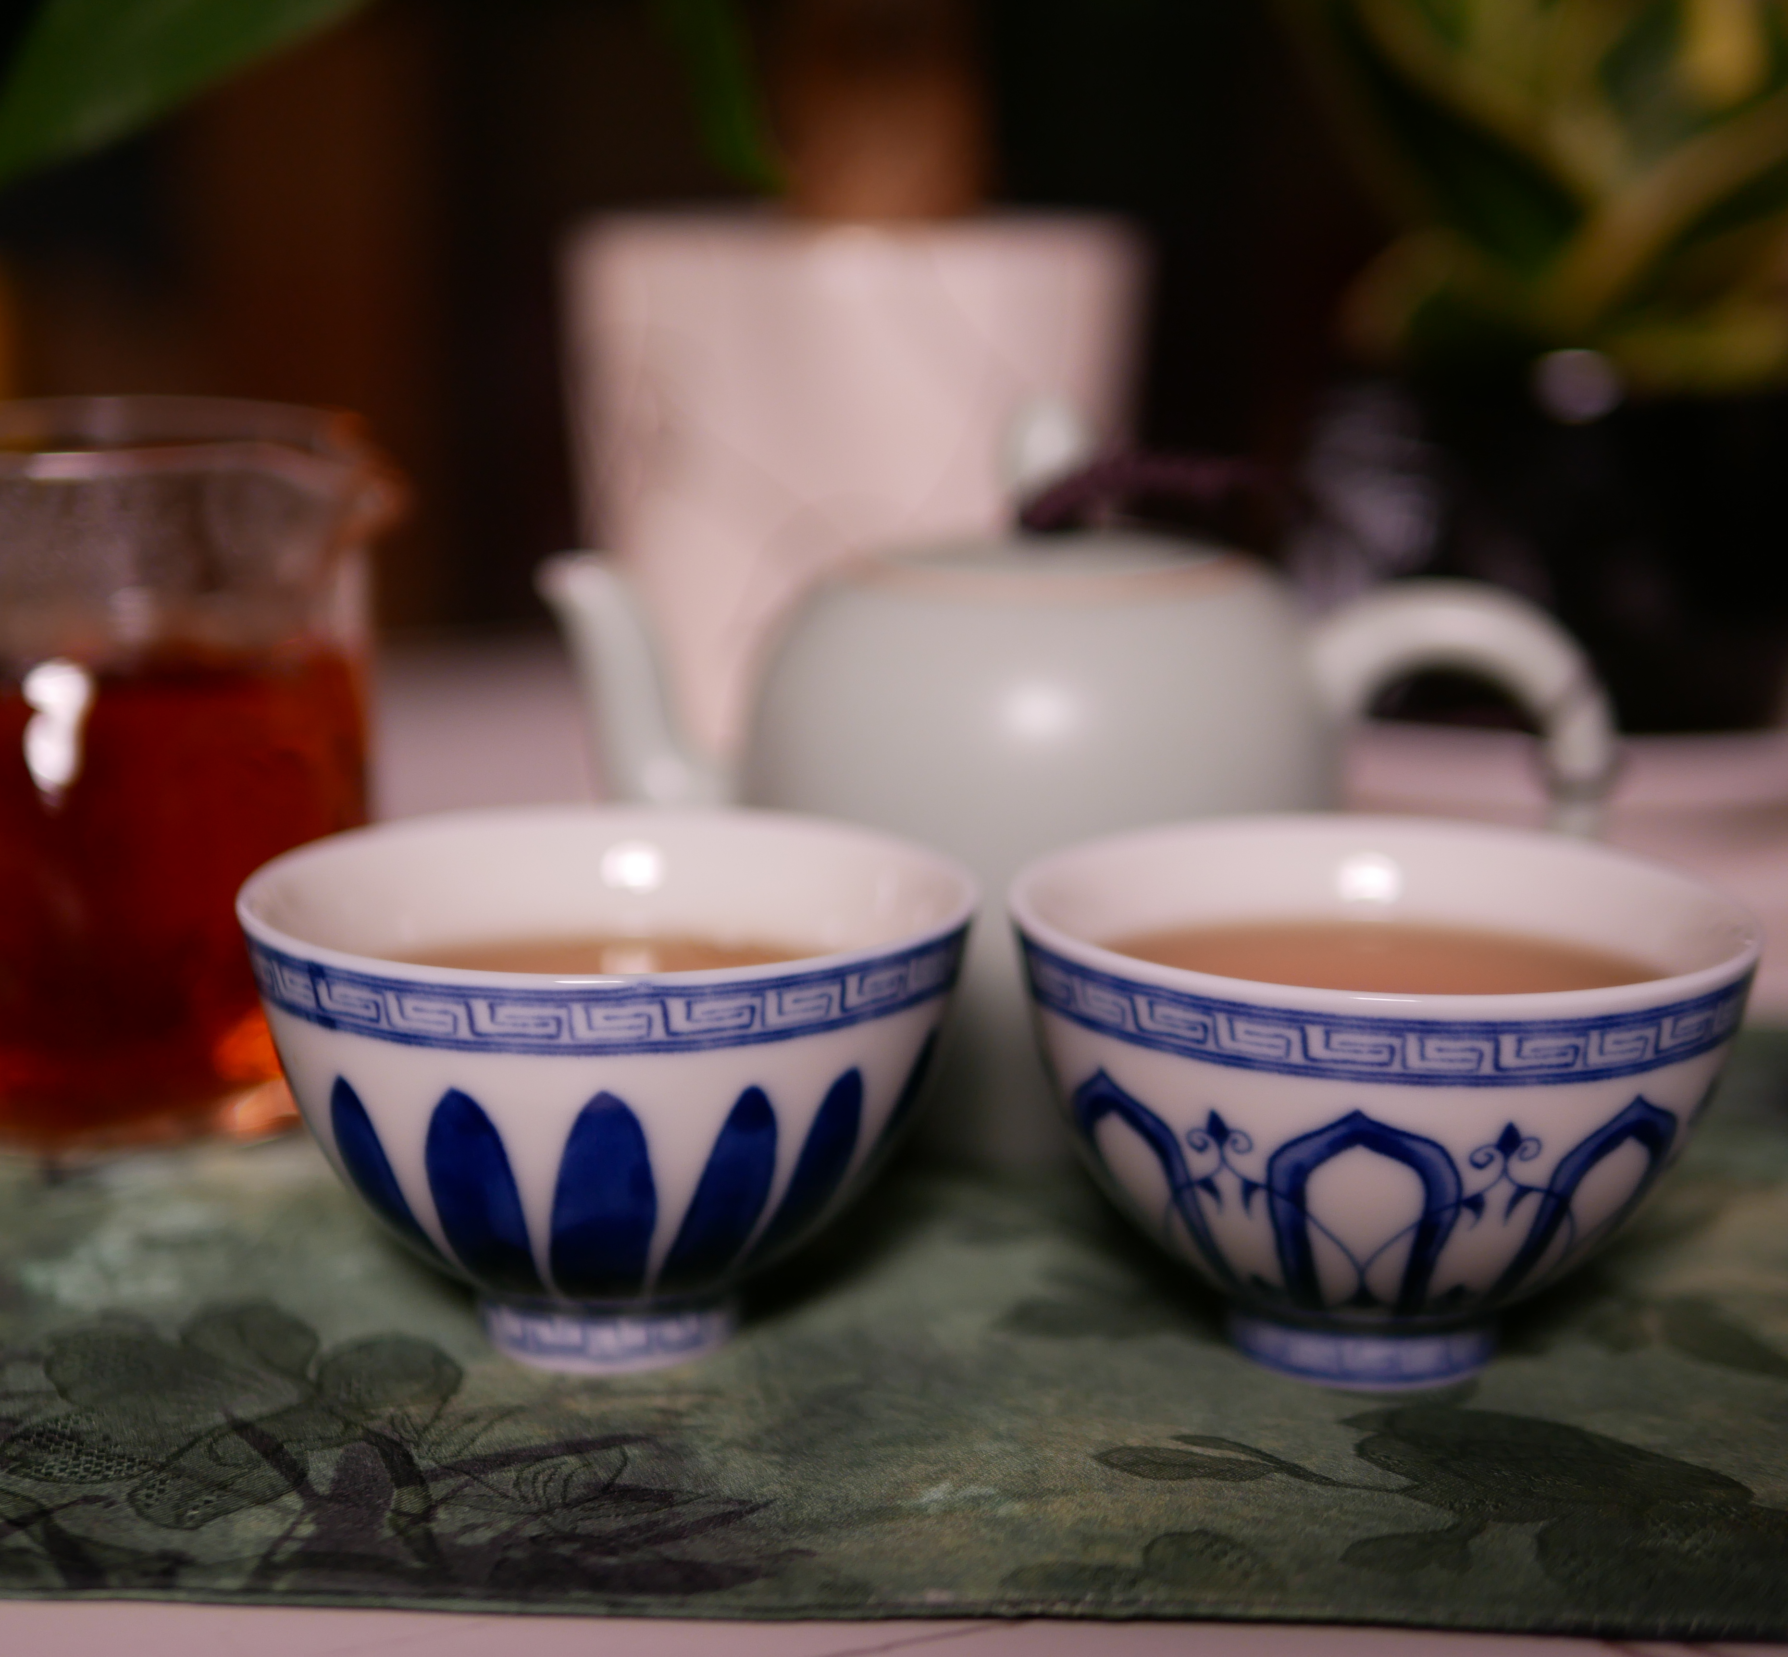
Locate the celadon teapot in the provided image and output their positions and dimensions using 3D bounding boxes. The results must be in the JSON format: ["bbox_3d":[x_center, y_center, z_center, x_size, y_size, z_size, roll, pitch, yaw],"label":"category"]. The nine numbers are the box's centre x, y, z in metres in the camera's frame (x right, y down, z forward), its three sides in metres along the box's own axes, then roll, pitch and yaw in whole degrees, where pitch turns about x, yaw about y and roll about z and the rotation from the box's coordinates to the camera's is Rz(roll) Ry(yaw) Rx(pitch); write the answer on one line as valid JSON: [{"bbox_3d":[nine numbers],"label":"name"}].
[{"bbox_3d":[0.024,-0.006,0.417,0.139,0.087,0.080,1,13,0],"label":"celadon teapot"}]

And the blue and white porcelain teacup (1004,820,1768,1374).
[{"bbox_3d":[0.051,0.031,0.338,0.077,0.049,0.077,1,13,0],"label":"blue and white porcelain teacup"}]

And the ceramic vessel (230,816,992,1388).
[{"bbox_3d":[-0.030,0.030,0.342,0.077,0.049,0.077,1,13,0],"label":"ceramic vessel"}]

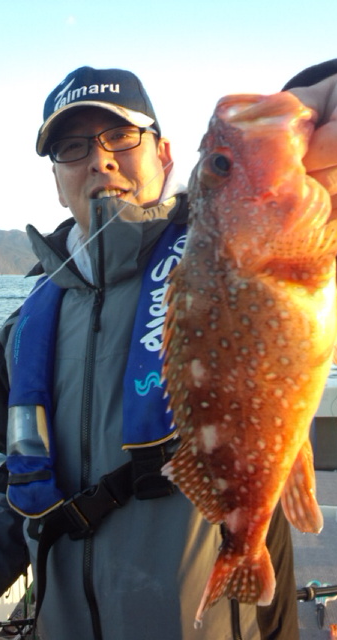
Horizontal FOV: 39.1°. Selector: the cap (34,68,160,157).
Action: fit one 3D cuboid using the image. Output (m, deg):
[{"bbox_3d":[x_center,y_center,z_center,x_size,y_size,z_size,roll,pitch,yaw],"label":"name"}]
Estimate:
[{"bbox_3d":[-0.109,-0.313,0.703,0.175,0.128,0.272,-12,6,6],"label":"cap"}]

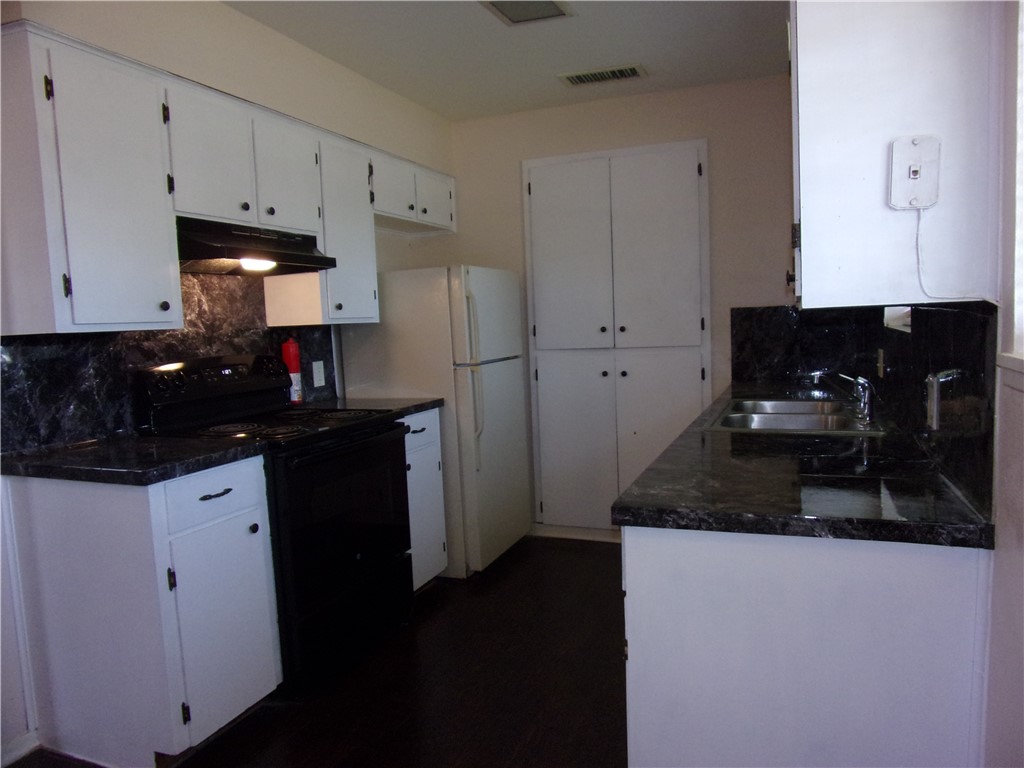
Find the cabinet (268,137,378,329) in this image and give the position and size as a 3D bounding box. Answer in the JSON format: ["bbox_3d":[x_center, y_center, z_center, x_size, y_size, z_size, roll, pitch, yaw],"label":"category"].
[{"bbox_3d":[-0.903,-0.709,3.371,0.315,0.848,0.457,0,6,23],"label":"cabinet"}]

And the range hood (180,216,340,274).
[{"bbox_3d":[-1.088,-0.536,2.810,0.411,0.147,0.745,0,6,23],"label":"range hood"}]

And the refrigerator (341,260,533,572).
[{"bbox_3d":[-0.376,0.178,3.986,0.726,1.581,0.692,0,6,23],"label":"refrigerator"}]

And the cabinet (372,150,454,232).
[{"bbox_3d":[-0.656,-1.041,3.961,0.315,0.312,0.881,0,6,23],"label":"cabinet"}]

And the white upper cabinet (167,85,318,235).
[{"bbox_3d":[-1.145,-0.840,2.800,0.315,0.466,0.751,0,6,23],"label":"white upper cabinet"}]

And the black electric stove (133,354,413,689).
[{"bbox_3d":[-0.901,0.498,2.869,0.682,1.186,0.760,0,6,23],"label":"black electric stove"}]

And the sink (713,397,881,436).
[{"bbox_3d":[0.995,0.194,2.504,0.513,0.181,0.833,0,6,23],"label":"sink"}]

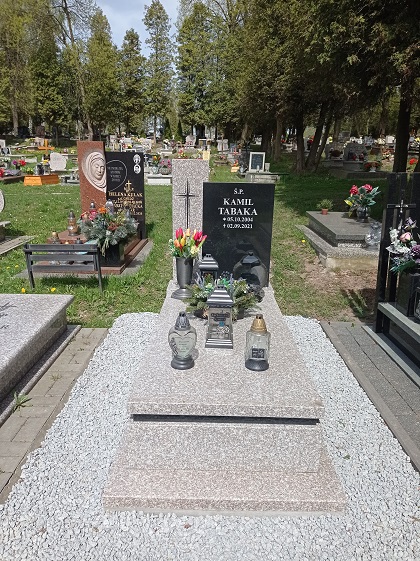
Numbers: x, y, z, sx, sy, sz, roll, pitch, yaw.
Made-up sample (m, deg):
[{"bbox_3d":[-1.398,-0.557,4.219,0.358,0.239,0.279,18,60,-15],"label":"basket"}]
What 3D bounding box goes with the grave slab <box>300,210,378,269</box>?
[{"bbox_3d":[2.098,-0.640,6.756,1.180,0.430,2.300,2,16,1],"label":"grave slab"}]

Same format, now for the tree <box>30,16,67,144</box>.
[{"bbox_3d":[-12.161,-15.299,35.226,2.900,9.300,2.900,1,16,0],"label":"tree"}]

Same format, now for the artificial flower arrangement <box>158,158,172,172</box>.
[{"bbox_3d":[-1.881,-4.852,19.300,0.560,0.580,0.480,1,16,0],"label":"artificial flower arrangement"}]

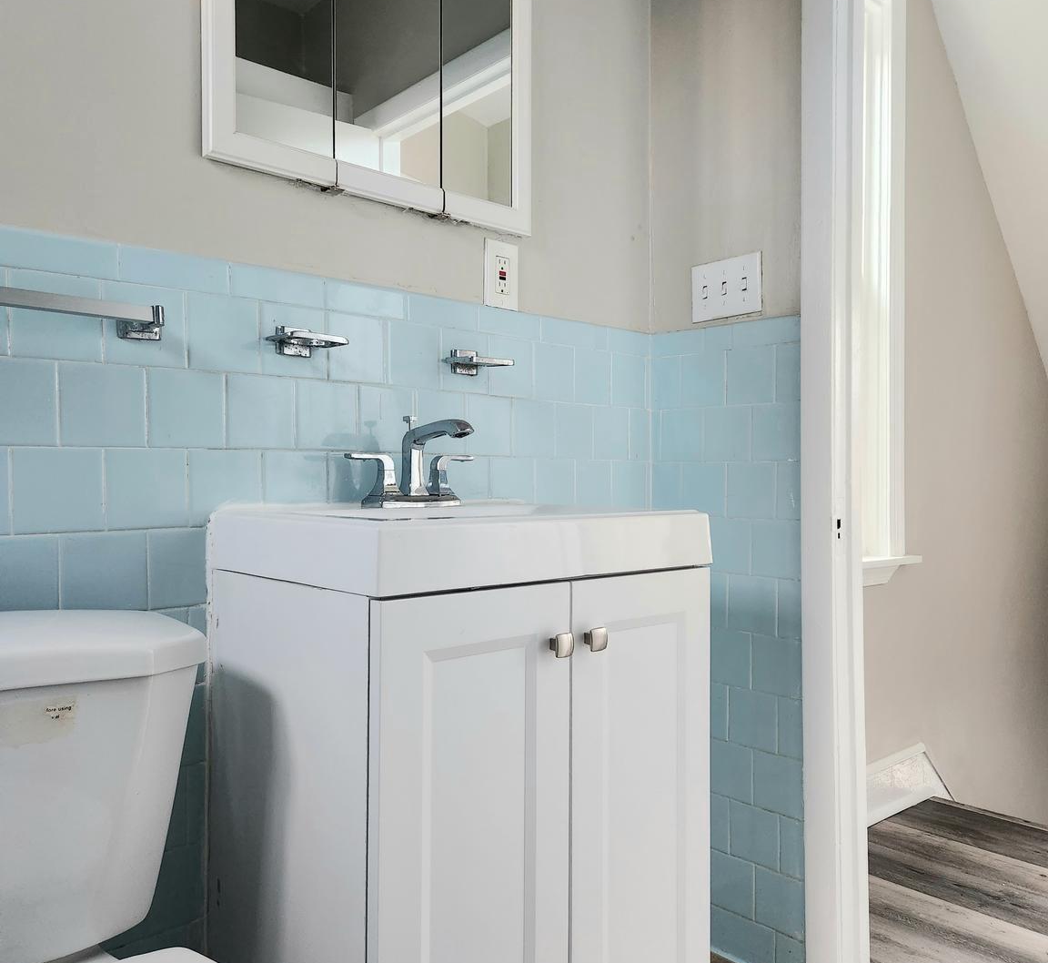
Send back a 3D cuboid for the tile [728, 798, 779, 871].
[{"bbox_3d":[0.440,0.670,1.762,0.009,0.108,0.108,0,0,-42],"label":"tile"}]

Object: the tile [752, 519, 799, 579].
[{"bbox_3d":[0.474,0.125,1.728,0.009,0.108,0.108,0,0,-42],"label":"tile"}]

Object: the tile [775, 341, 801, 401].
[{"bbox_3d":[0.492,-0.201,1.717,0.010,0.108,0.050,0,-1,-43],"label":"tile"}]

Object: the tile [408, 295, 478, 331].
[{"bbox_3d":[-0.139,-0.285,1.579,0.152,0.045,0.009,0,0,-43],"label":"tile"}]

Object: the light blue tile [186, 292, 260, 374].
[{"bbox_3d":[-0.429,-0.209,1.329,0.108,0.108,0.010,0,0,-43],"label":"light blue tile"}]

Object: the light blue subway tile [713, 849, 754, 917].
[{"bbox_3d":[0.405,0.783,1.814,0.009,0.108,0.108,0,0,-43],"label":"light blue subway tile"}]

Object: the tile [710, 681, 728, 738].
[{"bbox_3d":[0.363,0.453,1.855,0.010,0.108,0.107,0,-1,-43],"label":"tile"}]

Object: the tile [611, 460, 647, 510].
[{"bbox_3d":[0.217,0.016,1.919,0.108,0.108,0.010,0,-1,-43],"label":"tile"}]

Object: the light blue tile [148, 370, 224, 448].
[{"bbox_3d":[-0.469,-0.099,1.290,0.108,0.108,0.010,0,0,-43],"label":"light blue tile"}]

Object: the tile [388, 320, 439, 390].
[{"bbox_3d":[-0.186,-0.207,1.539,0.108,0.108,0.009,0,0,-43],"label":"tile"}]

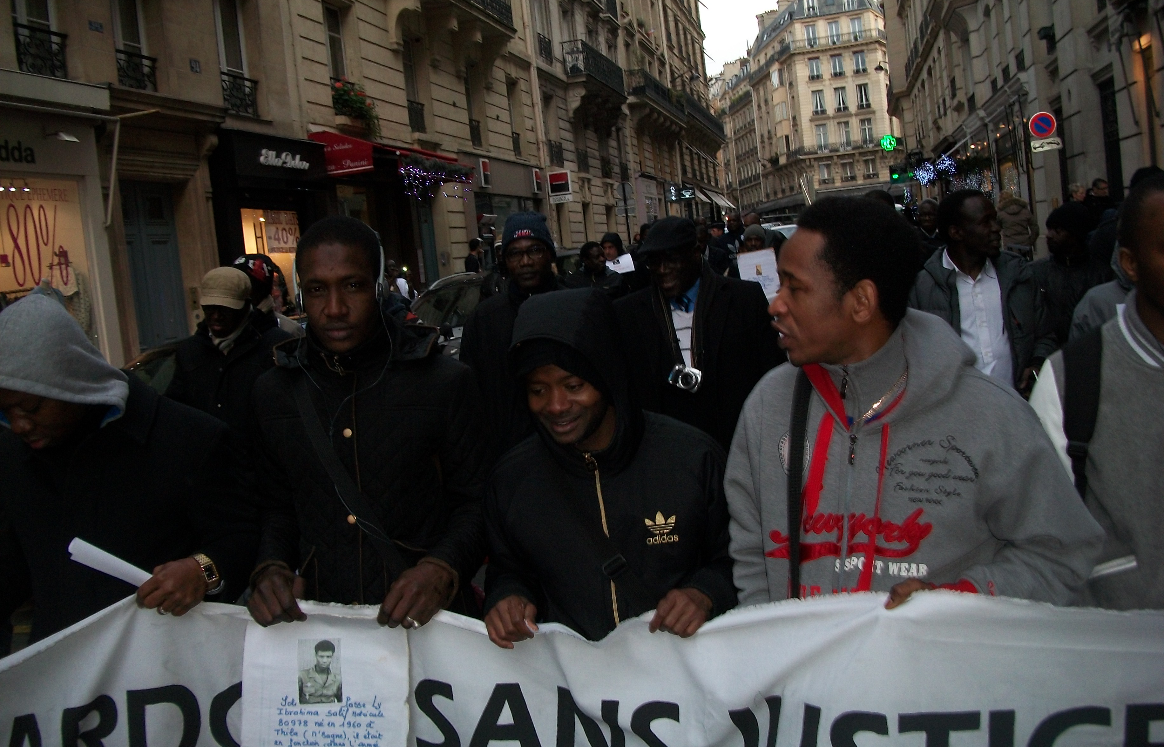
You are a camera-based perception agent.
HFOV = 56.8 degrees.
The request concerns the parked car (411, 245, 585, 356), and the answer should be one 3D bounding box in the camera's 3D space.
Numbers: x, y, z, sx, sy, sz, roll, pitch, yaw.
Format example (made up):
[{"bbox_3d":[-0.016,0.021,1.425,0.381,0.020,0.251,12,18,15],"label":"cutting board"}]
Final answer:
[{"bbox_3d":[-0.800,-0.474,13.319,1.800,1.580,4.200,-6,6,14],"label":"parked car"}]

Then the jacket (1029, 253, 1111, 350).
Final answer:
[{"bbox_3d":[2.184,-0.193,4.800,0.520,0.700,0.330,-5,6,22],"label":"jacket"}]

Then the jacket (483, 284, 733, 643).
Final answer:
[{"bbox_3d":[0.064,0.218,2.140,0.500,0.770,0.390,-6,6,12],"label":"jacket"}]

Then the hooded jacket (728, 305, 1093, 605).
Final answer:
[{"bbox_3d":[0.526,0.282,1.680,0.560,0.720,0.360,-3,7,29],"label":"hooded jacket"}]

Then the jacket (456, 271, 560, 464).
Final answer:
[{"bbox_3d":[-0.172,0.028,3.950,0.540,0.780,0.340,-6,6,2],"label":"jacket"}]

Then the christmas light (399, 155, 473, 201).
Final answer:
[{"bbox_3d":[-2.405,-3.299,18.573,0.300,0.650,3.700,-5,6,14],"label":"christmas light"}]

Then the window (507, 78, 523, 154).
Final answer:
[{"bbox_3d":[-1.759,-7.042,29.614,0.250,2.100,1.100,-6,6,14],"label":"window"}]

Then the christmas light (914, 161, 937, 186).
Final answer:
[{"bbox_3d":[11.500,-6.708,36.000,0.750,0.820,0.650,-6,6,14],"label":"christmas light"}]

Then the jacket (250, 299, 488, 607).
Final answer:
[{"bbox_3d":[-0.415,0.246,2.120,0.520,0.790,0.360,-6,6,2],"label":"jacket"}]

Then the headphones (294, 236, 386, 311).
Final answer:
[{"bbox_3d":[-0.456,-0.196,2.030,0.168,0.178,0.080,-7,6,-5],"label":"headphones"}]

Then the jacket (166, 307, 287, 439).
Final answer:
[{"bbox_3d":[-1.307,0.130,4.000,0.490,0.740,0.340,-6,6,6],"label":"jacket"}]

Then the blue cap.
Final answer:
[{"bbox_3d":[-0.194,-0.493,3.850,0.200,0.180,0.235,-7,6,-2],"label":"blue cap"}]

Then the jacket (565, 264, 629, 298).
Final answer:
[{"bbox_3d":[0.142,-0.520,8.600,0.540,0.740,0.340,-6,6,0],"label":"jacket"}]

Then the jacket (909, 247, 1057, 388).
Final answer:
[{"bbox_3d":[1.477,-0.105,3.950,0.540,0.720,0.340,-6,6,11],"label":"jacket"}]

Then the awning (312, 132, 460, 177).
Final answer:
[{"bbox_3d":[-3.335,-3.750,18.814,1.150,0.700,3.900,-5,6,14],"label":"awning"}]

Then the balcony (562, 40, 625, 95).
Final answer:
[{"bbox_3d":[0.515,-10.574,37.934,0.700,1.100,6.700,-6,6,14],"label":"balcony"}]

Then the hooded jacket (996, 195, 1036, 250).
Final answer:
[{"bbox_3d":[6.078,-2.098,15.000,0.560,0.720,0.360,-7,6,-8],"label":"hooded jacket"}]

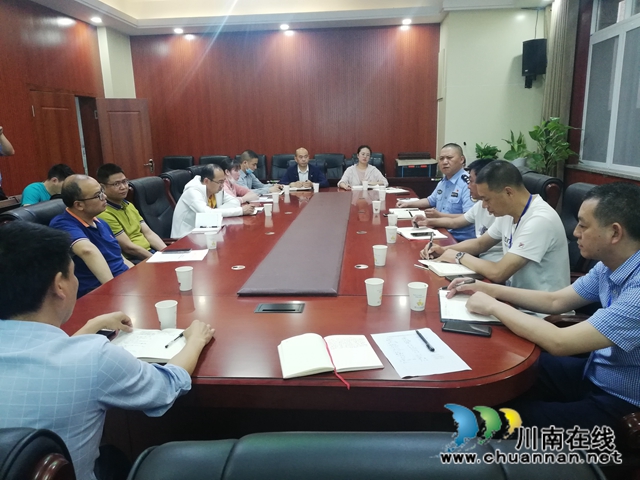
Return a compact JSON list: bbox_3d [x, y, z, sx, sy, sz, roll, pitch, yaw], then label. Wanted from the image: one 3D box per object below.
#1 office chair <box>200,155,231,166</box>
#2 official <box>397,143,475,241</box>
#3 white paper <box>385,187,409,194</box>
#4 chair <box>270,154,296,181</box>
[{"bbox_3d":[-1.524,-0.731,7.671,0.580,1.060,0.640,0,12,5],"label":"office chair"},{"bbox_3d":[1.069,-0.189,4.349,0.780,1.270,0.570,-10,15,-35],"label":"official"},{"bbox_3d":[0.838,-0.551,5.511,0.280,0.015,0.260,0,12,5],"label":"white paper"},{"bbox_3d":[-0.459,-0.747,7.579,0.580,1.080,0.640,0,12,5],"label":"chair"}]

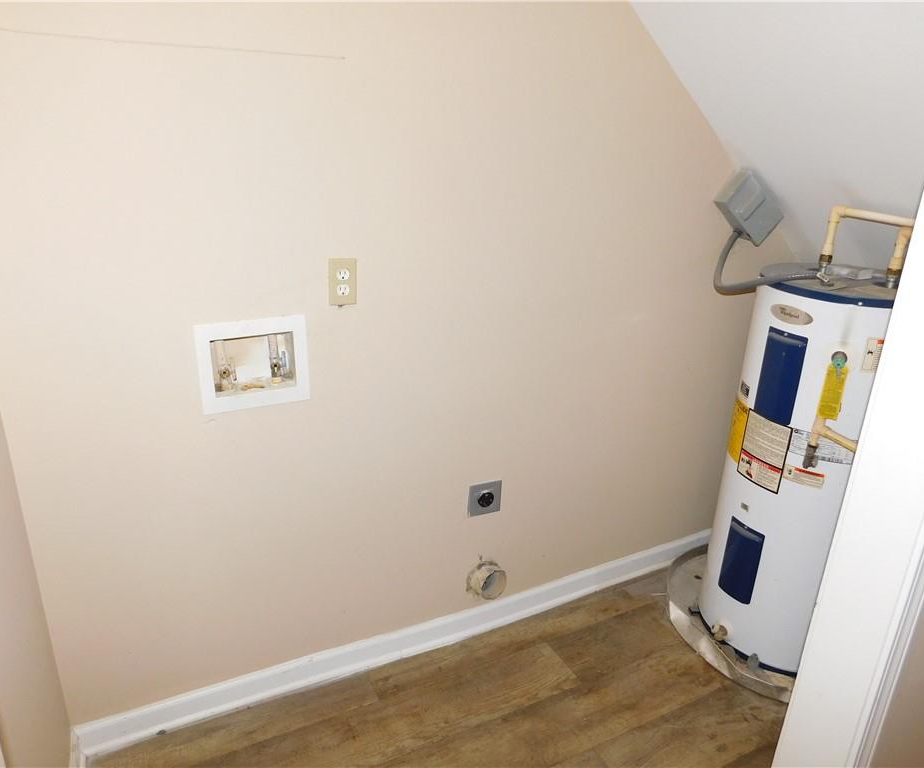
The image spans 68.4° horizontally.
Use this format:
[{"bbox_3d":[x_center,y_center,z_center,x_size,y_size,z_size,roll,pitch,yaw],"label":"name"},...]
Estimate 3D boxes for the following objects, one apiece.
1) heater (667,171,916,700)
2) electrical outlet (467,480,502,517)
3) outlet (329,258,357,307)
[{"bbox_3d":[1.127,0.194,2.128,0.650,1.385,0.650,-9,23,-26],"label":"heater"},{"bbox_3d":[0.073,0.360,2.132,0.115,0.115,0.015,-9,23,-26],"label":"electrical outlet"},{"bbox_3d":[-0.296,-0.253,1.690,0.070,0.115,0.012,-9,23,-26],"label":"outlet"}]

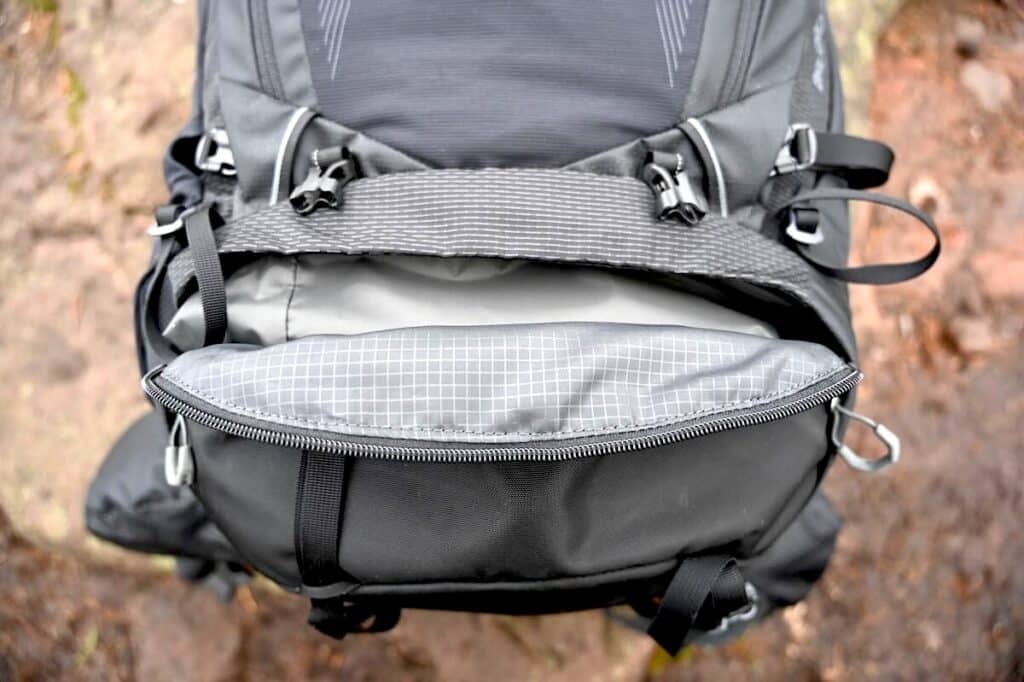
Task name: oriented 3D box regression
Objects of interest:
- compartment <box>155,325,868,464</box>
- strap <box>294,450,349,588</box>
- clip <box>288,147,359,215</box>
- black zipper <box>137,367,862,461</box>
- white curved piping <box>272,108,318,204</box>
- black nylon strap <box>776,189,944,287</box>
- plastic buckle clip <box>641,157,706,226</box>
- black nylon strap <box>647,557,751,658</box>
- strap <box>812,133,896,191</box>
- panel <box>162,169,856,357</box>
[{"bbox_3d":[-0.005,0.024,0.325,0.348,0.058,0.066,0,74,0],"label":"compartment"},{"bbox_3d":[-0.087,0.082,0.312,0.021,0.010,0.066,3,105,-1],"label":"strap"},{"bbox_3d":[-0.088,-0.075,0.320,0.029,0.017,0.035,18,90,2],"label":"clip"},{"bbox_3d":[-0.004,0.034,0.316,0.346,0.034,0.048,0,70,0],"label":"black zipper"},{"bbox_3d":[-0.110,-0.092,0.340,0.020,0.015,0.046,1,80,12],"label":"white curved piping"},{"bbox_3d":[0.184,-0.056,0.360,0.084,0.028,0.052,0,84,0],"label":"black nylon strap"},{"bbox_3d":[0.076,-0.070,0.320,0.027,0.017,0.035,-14,90,-1],"label":"plastic buckle clip"},{"bbox_3d":[0.094,0.133,0.345,0.051,0.028,0.052,0,99,0],"label":"black nylon strap"},{"bbox_3d":[0.183,-0.096,0.365,0.044,0.022,0.030,0,87,0],"label":"strap"},{"bbox_3d":[-0.001,-0.039,0.322,0.345,0.050,0.085,0,87,0],"label":"panel"}]

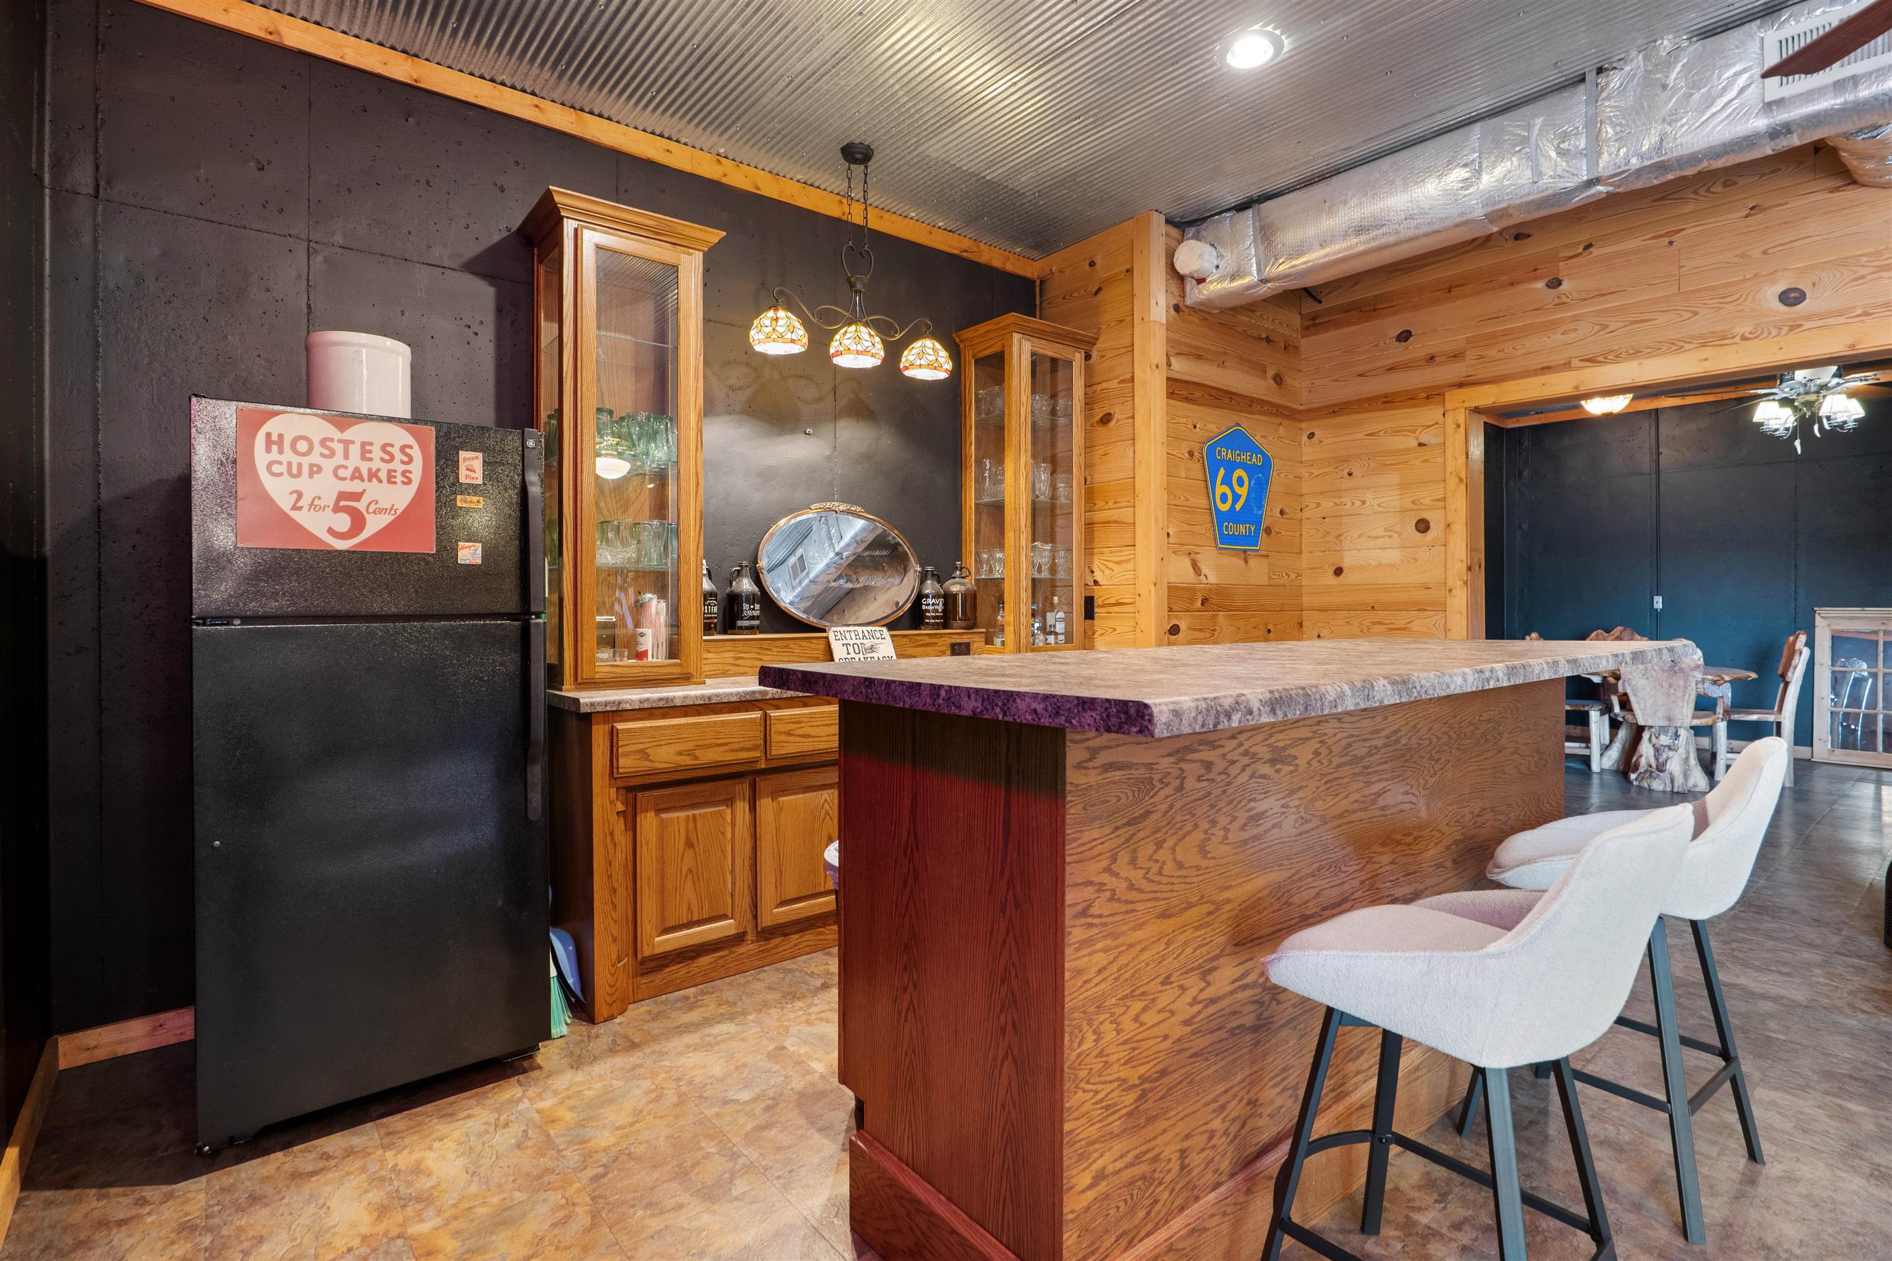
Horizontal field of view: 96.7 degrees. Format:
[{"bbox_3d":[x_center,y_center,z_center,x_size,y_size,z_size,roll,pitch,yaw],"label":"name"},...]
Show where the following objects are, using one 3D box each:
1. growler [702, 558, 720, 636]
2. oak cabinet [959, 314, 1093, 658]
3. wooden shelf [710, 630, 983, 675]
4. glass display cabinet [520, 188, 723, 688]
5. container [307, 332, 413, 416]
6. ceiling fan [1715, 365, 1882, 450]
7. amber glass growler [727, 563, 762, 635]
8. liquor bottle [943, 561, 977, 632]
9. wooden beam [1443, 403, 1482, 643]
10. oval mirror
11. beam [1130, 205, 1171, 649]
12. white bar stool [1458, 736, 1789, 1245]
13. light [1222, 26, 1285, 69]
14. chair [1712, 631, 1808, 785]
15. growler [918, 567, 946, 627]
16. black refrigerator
[{"bbox_3d":[-0.905,-0.119,3.123,0.130,0.278,0.130,-1,2,-41],"label":"growler"},{"bbox_3d":[0.363,-0.589,3.809,0.519,1.484,0.401,-1,2,-36],"label":"oak cabinet"},{"bbox_3d":[-0.436,0.090,3.545,1.500,0.155,0.170,-1,2,-41],"label":"wooden shelf"},{"bbox_3d":[-1.061,-0.565,2.765,0.533,1.484,0.399,-1,2,-36],"label":"glass display cabinet"},{"bbox_3d":[-1.571,-0.641,2.258,0.228,0.243,0.228,-1,2,-41],"label":"container"},{"bbox_3d":[5.009,-1.471,4.887,1.320,0.800,1.320,-1,2,-41],"label":"ceiling fan"},{"bbox_3d":[-0.754,-0.118,3.149,0.125,0.270,0.125,-1,2,-36],"label":"amber glass growler"},{"bbox_3d":[0.065,-0.150,3.971,0.165,0.315,0.160,0,1,0],"label":"liquor bottle"},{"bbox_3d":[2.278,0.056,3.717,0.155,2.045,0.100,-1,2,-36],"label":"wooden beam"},{"bbox_3d":[-0.414,-0.249,3.414,0.755,0.525,0.040,-1,-7,-36],"label":"oval mirror"},{"bbox_3d":[0.964,-0.423,3.996,0.125,3.030,0.100,-1,2,-41],"label":"beam"},{"bbox_3d":[1.475,0.678,1.843,0.480,0.956,0.530,-1,2,-36],"label":"white bar stool"},{"bbox_3d":[0.913,-1.734,2.509,0.200,0.030,0.200,0,1,0],"label":"light"},{"bbox_3d":[5.582,0.515,5.811,0.450,1.030,0.460,1,2,38],"label":"chair"},{"bbox_3d":[-0.065,-0.137,3.654,0.125,0.275,0.125,0,1,0],"label":"growler"},{"bbox_3d":[-1.502,0.298,2.247,0.700,1.630,0.710,-1,2,-36],"label":"black refrigerator"}]

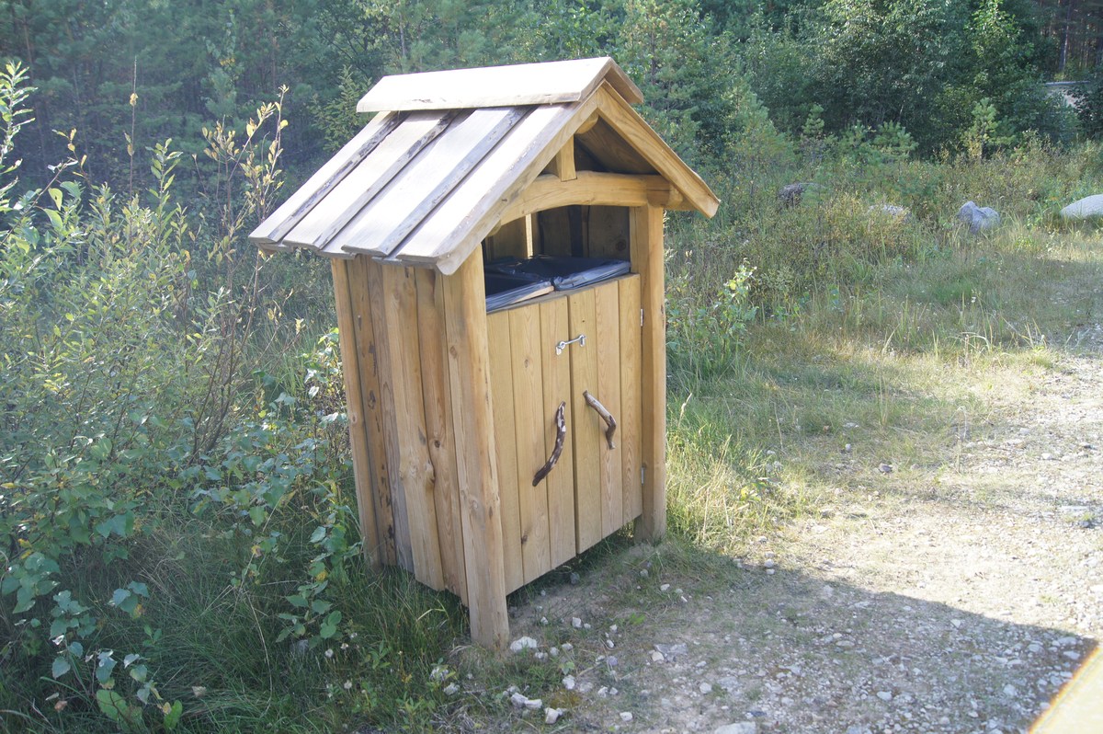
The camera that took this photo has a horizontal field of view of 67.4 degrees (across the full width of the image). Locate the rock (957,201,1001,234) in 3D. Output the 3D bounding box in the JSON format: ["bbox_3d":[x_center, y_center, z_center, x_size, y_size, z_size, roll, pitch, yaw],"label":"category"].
[{"bbox_3d":[5.166,-1.796,10.000,0.500,0.400,0.450,6,19,26],"label":"rock"}]

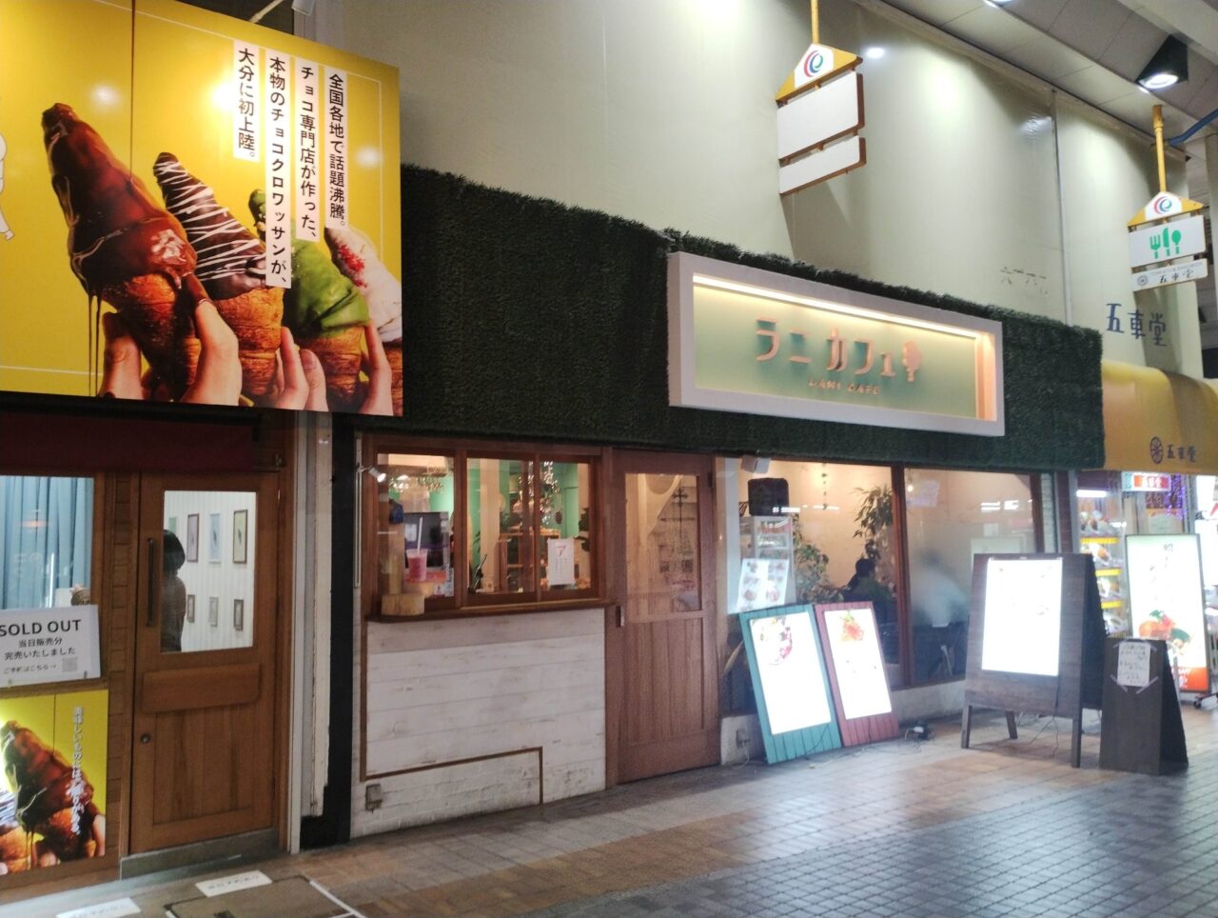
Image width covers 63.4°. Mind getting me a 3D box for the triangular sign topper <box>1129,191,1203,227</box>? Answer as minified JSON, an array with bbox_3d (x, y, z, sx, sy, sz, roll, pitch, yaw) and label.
[{"bbox_3d":[6.001,-2.733,10.624,0.065,0.269,0.784,3,-5,-34],"label":"triangular sign topper"}]

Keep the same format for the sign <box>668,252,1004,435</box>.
[{"bbox_3d":[1.969,-0.788,7.792,3.841,1.038,0.150,3,-6,-37],"label":"sign"}]

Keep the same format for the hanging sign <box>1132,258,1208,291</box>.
[{"bbox_3d":[6.229,-2.025,10.938,0.075,0.194,0.785,3,-6,-37],"label":"hanging sign"}]

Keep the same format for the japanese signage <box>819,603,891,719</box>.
[{"bbox_3d":[2.026,1.692,8.092,0.633,0.942,0.060,3,-19,-37],"label":"japanese signage"}]

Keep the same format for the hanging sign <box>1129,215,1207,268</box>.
[{"bbox_3d":[6.218,-2.402,10.977,0.075,0.406,0.785,3,-6,-37],"label":"hanging sign"}]

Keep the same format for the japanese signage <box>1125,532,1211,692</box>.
[{"bbox_3d":[5.218,1.451,9.259,0.642,1.480,0.120,-1,-4,8],"label":"japanese signage"}]

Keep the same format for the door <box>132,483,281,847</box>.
[{"bbox_3d":[-2.059,1.000,5.062,0.695,1.849,0.050,3,-6,-37],"label":"door"}]

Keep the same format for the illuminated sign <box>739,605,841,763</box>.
[{"bbox_3d":[1.378,1.704,7.557,0.810,1.101,0.060,3,-20,-37],"label":"illuminated sign"}]

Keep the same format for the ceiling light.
[{"bbox_3d":[5.872,-4.195,10.479,0.460,0.390,0.400,3,-6,-37],"label":"ceiling light"}]

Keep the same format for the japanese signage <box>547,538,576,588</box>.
[{"bbox_3d":[-0.308,0.671,6.433,0.205,0.292,0.010,3,-6,-37],"label":"japanese signage"}]

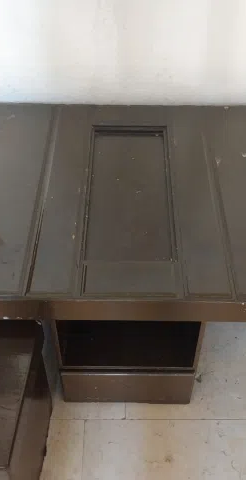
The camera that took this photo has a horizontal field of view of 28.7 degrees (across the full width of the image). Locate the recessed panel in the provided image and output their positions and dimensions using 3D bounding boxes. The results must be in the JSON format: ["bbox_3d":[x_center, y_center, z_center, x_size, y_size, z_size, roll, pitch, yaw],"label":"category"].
[{"bbox_3d":[0.014,-0.110,1.099,0.183,0.022,0.434,1,48,1],"label":"recessed panel"}]

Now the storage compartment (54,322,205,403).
[{"bbox_3d":[0.015,0.113,1.229,0.309,0.386,0.451,1,48,1],"label":"storage compartment"}]

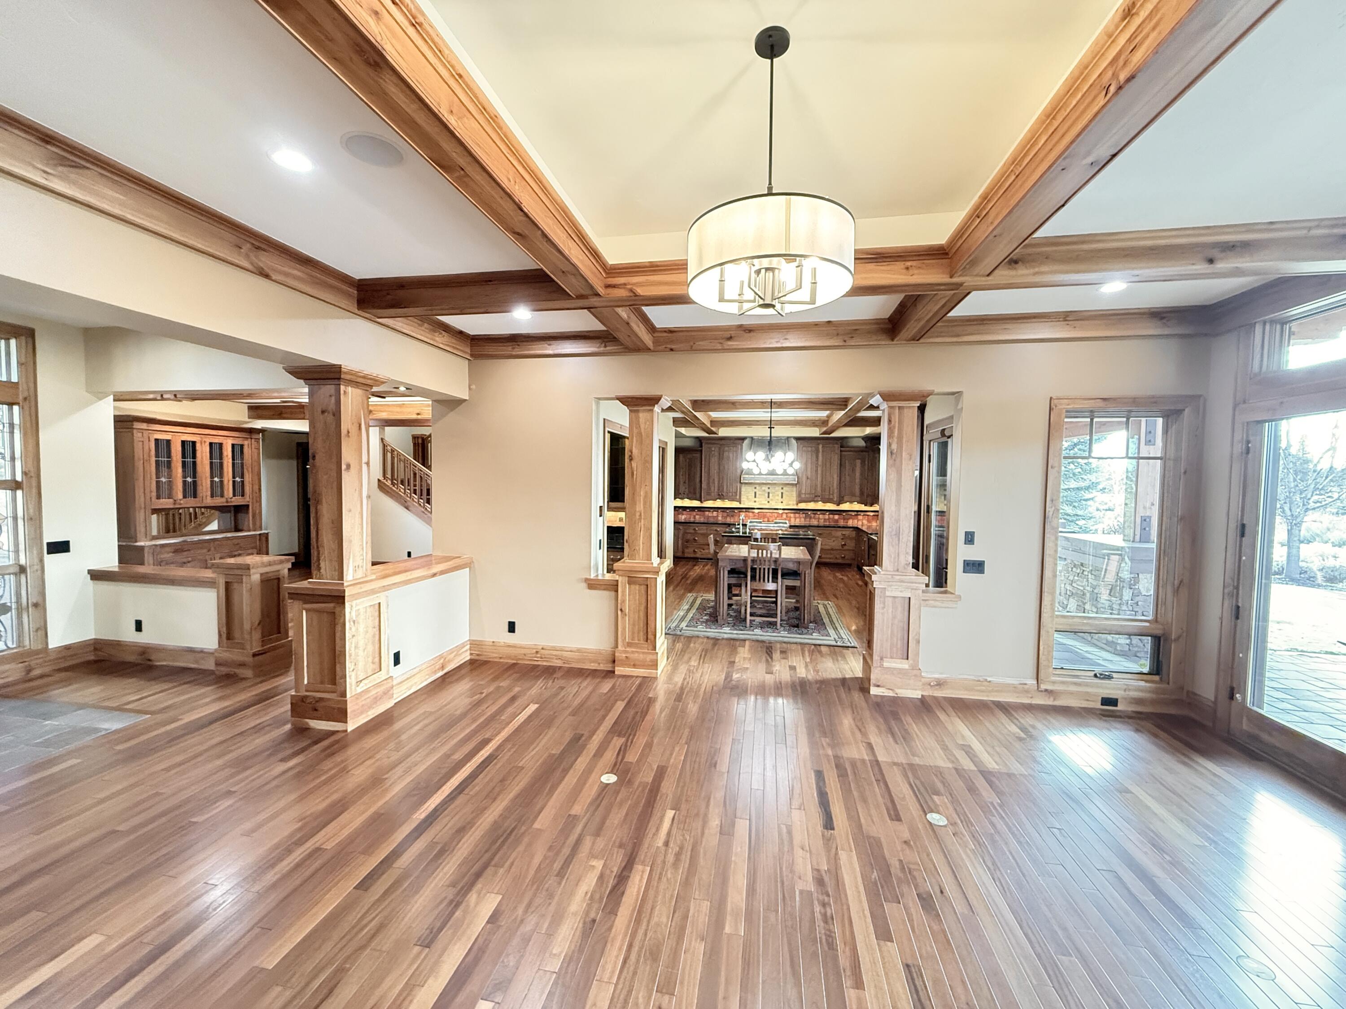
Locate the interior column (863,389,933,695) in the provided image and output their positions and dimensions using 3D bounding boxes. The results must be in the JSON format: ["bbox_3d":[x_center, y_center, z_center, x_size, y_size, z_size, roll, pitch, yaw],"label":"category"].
[{"bbox_3d":[2.122,0.363,5.194,0.485,2.786,0.502,1,3,10],"label":"interior column"}]

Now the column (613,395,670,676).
[{"bbox_3d":[-0.314,0.312,5.620,0.467,2.786,0.502,1,3,10],"label":"column"}]

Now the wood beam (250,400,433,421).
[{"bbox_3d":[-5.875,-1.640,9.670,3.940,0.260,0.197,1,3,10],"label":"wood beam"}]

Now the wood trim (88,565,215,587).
[{"bbox_3d":[-4.913,0.698,5.279,1.510,0.110,0.329,1,3,10],"label":"wood trim"}]

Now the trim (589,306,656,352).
[{"bbox_3d":[-0.406,-1.576,4.607,0.207,0.227,1.300,1,3,10],"label":"trim"}]

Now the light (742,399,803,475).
[{"bbox_3d":[1.366,-0.978,7.535,0.802,1.117,0.808,1,3,10],"label":"light"}]

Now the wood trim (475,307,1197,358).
[{"bbox_3d":[1.073,-1.448,4.695,6.167,0.216,0.146,1,3,10],"label":"wood trim"}]

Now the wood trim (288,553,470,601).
[{"bbox_3d":[-2.404,0.606,4.667,0.512,0.101,1.616,1,3,10],"label":"wood trim"}]

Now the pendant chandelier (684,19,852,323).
[{"bbox_3d":[0.367,-1.245,2.053,0.623,0.965,0.623,1,3,10],"label":"pendant chandelier"}]

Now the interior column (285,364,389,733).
[{"bbox_3d":[-2.692,0.339,4.410,0.536,2.786,0.538,1,3,10],"label":"interior column"}]

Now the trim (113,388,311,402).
[{"bbox_3d":[-7.018,-1.715,8.315,4.026,0.201,0.256,1,3,10],"label":"trim"}]

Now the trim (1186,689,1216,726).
[{"bbox_3d":[4.106,1.585,4.226,0.026,0.210,0.220,1,3,10],"label":"trim"}]

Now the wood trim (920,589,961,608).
[{"bbox_3d":[2.299,0.809,4.742,0.304,0.110,0.298,1,3,10],"label":"wood trim"}]

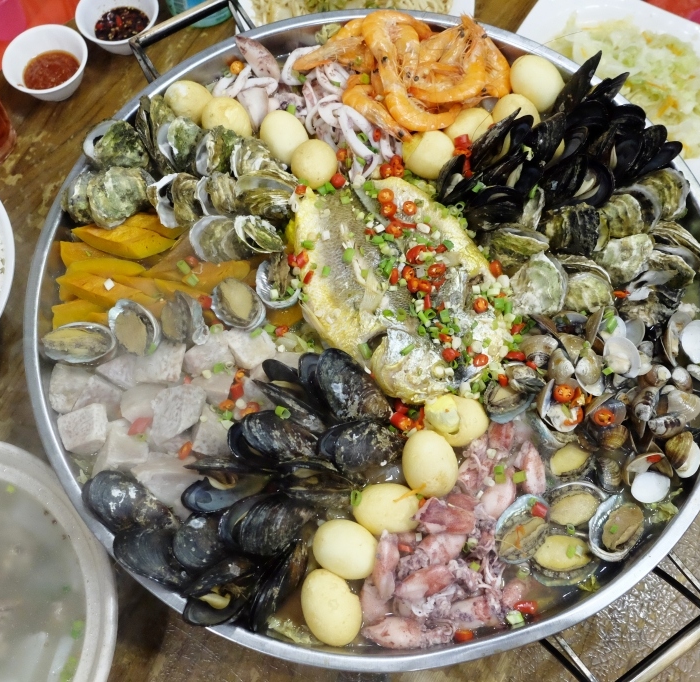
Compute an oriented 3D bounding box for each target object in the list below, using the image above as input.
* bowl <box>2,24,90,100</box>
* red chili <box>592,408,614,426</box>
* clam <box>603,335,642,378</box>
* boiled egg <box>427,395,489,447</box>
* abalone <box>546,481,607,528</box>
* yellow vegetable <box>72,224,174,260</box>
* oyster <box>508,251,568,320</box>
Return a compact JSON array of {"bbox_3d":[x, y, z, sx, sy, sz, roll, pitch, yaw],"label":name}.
[{"bbox_3d":[-0.313,-0.285,0.809,0.087,0.040,0.087,0,70,1],"label":"bowl"},{"bbox_3d":[0.197,0.060,0.598,0.017,0.008,0.014,0,68,0],"label":"red chili"},{"bbox_3d":[0.217,0.012,0.610,0.029,0.018,0.038,-19,69,-7],"label":"clam"},{"bbox_3d":[0.088,0.065,0.628,0.054,0.043,0.043,26,71,10],"label":"boiled egg"},{"bbox_3d":[0.179,0.130,0.609,0.053,0.022,0.041,-17,71,-7],"label":"abalone"},{"bbox_3d":[-0.199,-0.087,0.675,0.088,0.028,0.036,7,70,3],"label":"yellow vegetable"},{"bbox_3d":[0.156,-0.046,0.634,0.048,0.026,0.060,19,69,7],"label":"oyster"}]

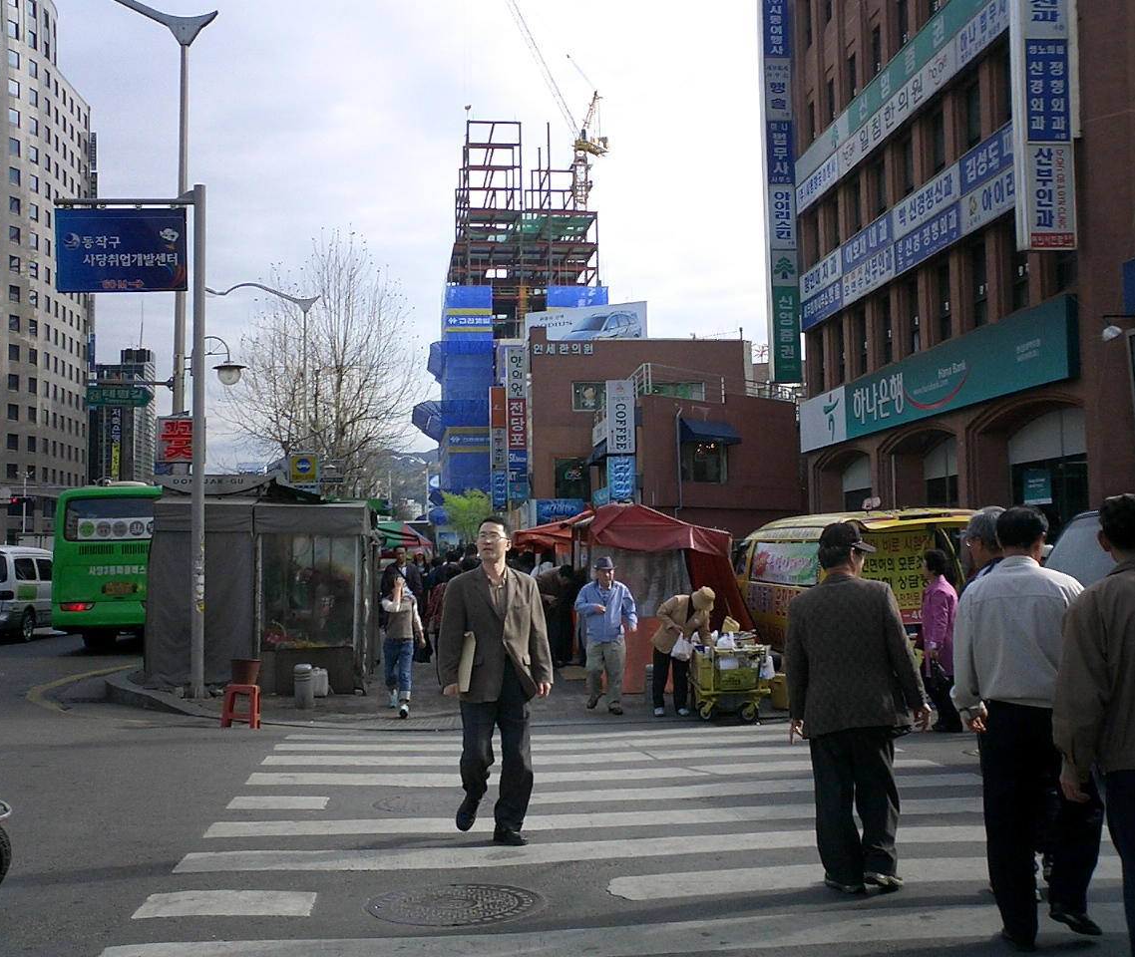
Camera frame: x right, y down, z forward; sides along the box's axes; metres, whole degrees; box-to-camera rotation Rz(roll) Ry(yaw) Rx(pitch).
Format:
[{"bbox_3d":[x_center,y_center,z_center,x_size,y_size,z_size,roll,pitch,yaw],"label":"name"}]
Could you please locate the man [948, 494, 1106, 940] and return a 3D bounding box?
[{"bbox_3d":[1.844,0.985,5.520,0.550,1.720,0.480,-1,-4,12],"label":"man"}]

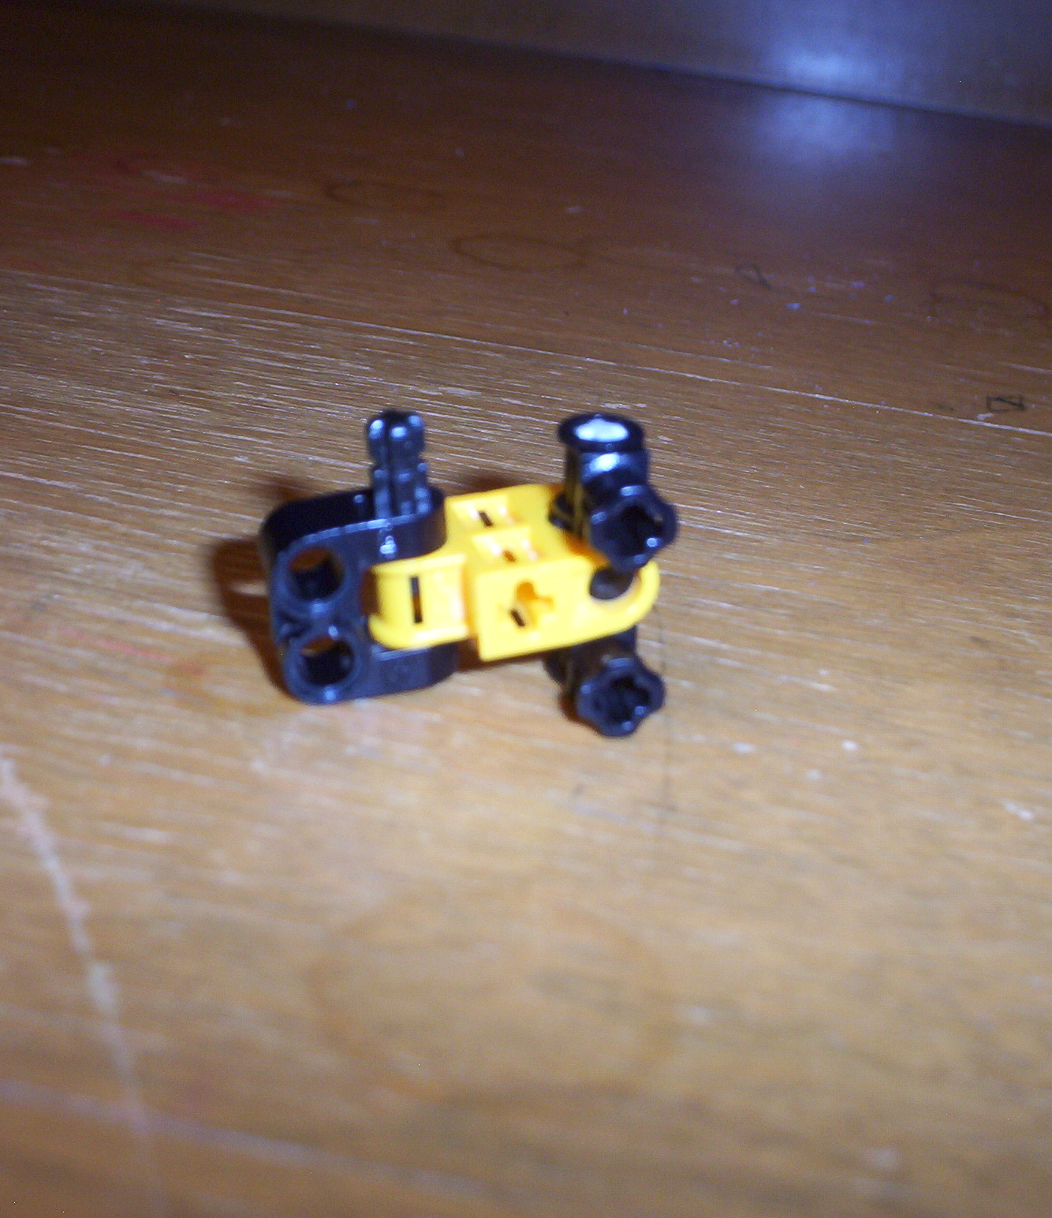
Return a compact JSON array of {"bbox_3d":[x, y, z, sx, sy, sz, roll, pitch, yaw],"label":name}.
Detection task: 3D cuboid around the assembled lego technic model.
[{"bbox_3d":[-0.005,-0.004,0.146,0.034,0.026,0.022,1,27,-15],"label":"assembled lego technic model"}]

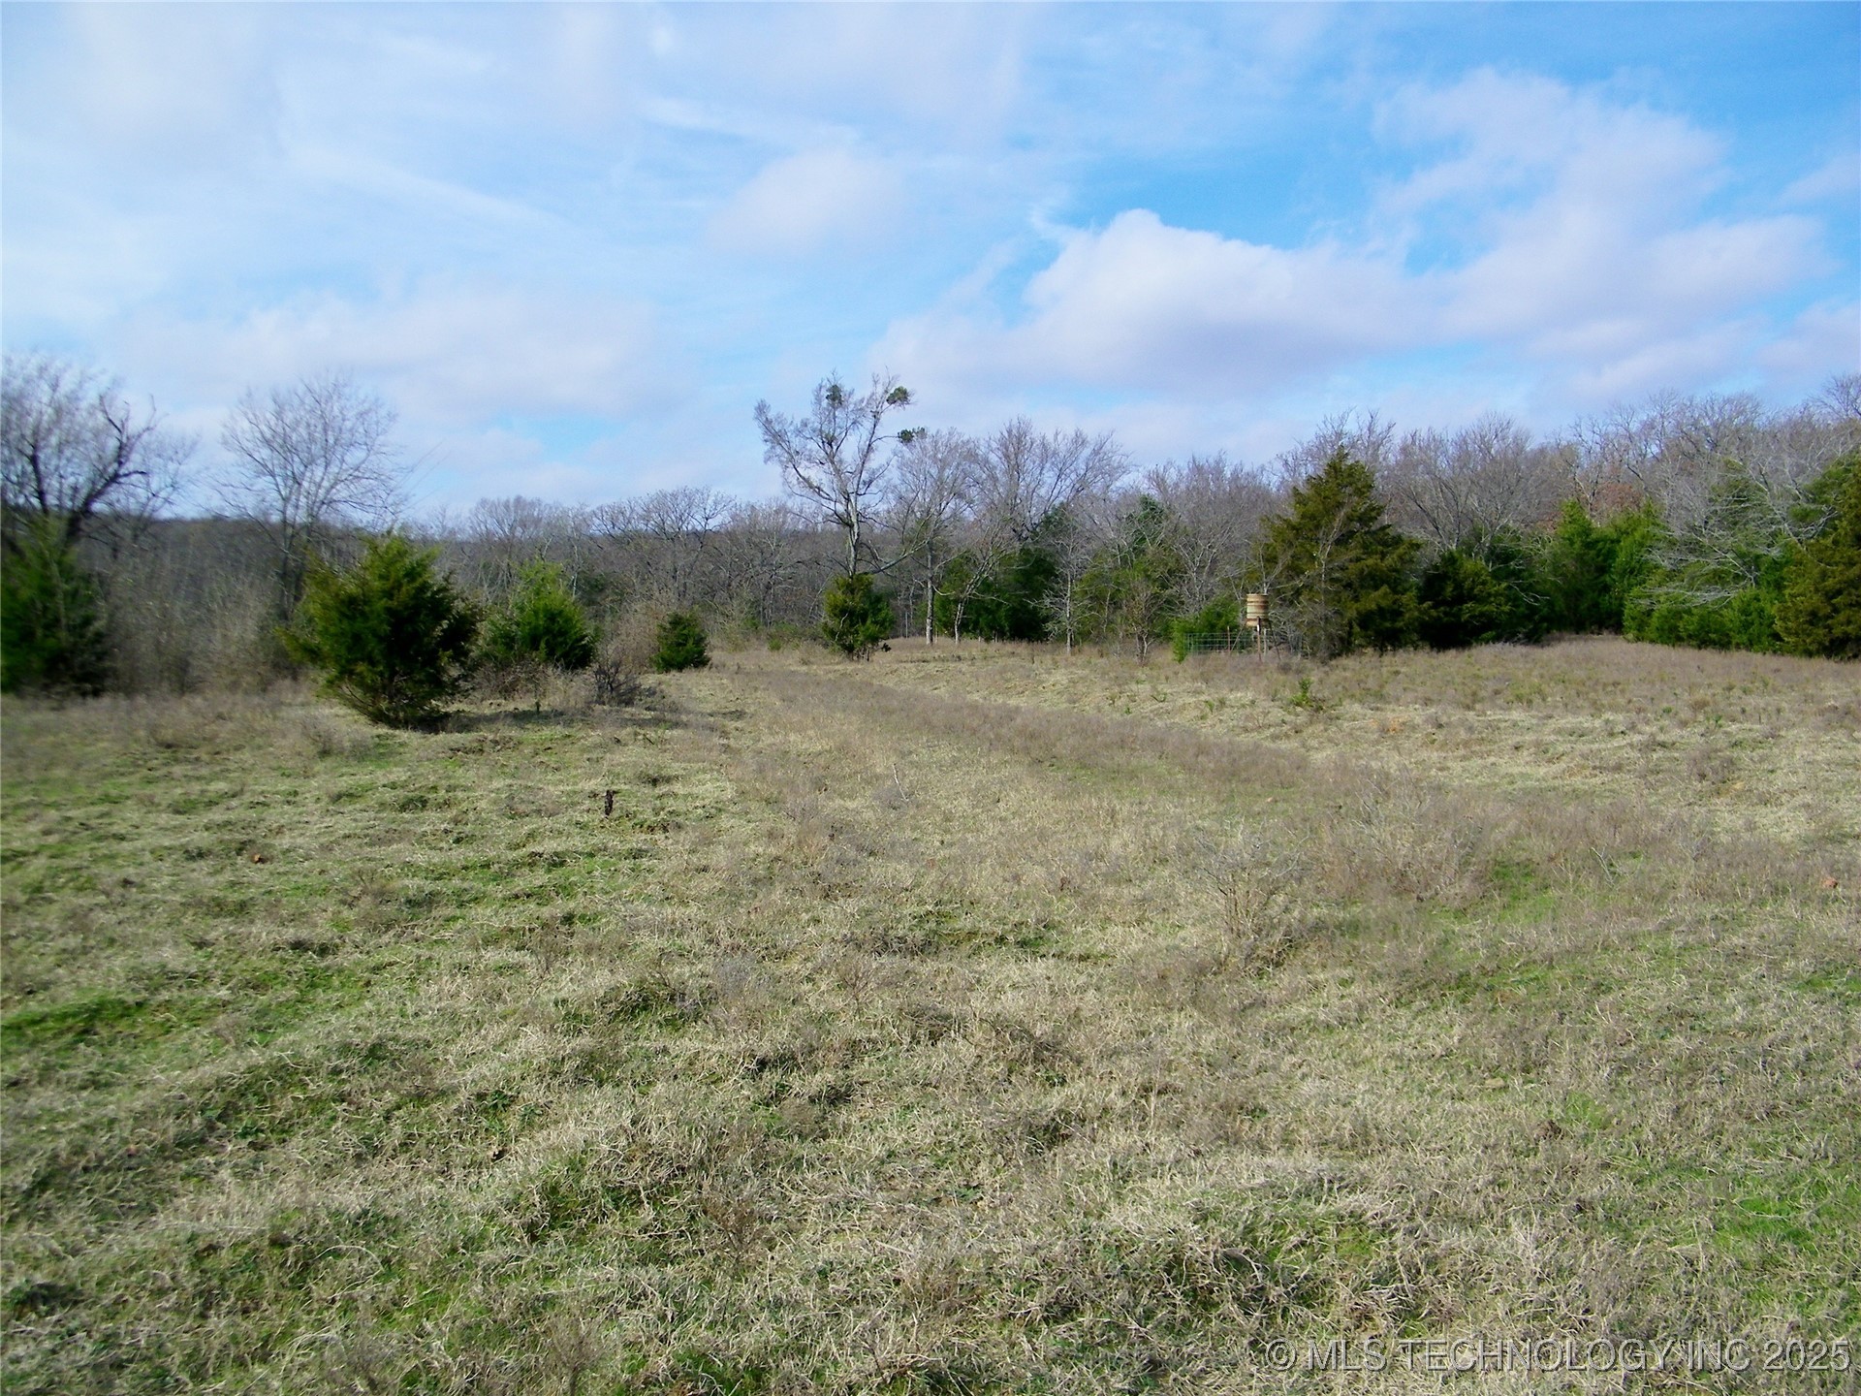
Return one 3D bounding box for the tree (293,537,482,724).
[{"bbox_3d":[-6.900,-0.826,19.000,2.350,2.420,2.300,0,4,0],"label":"tree"}]

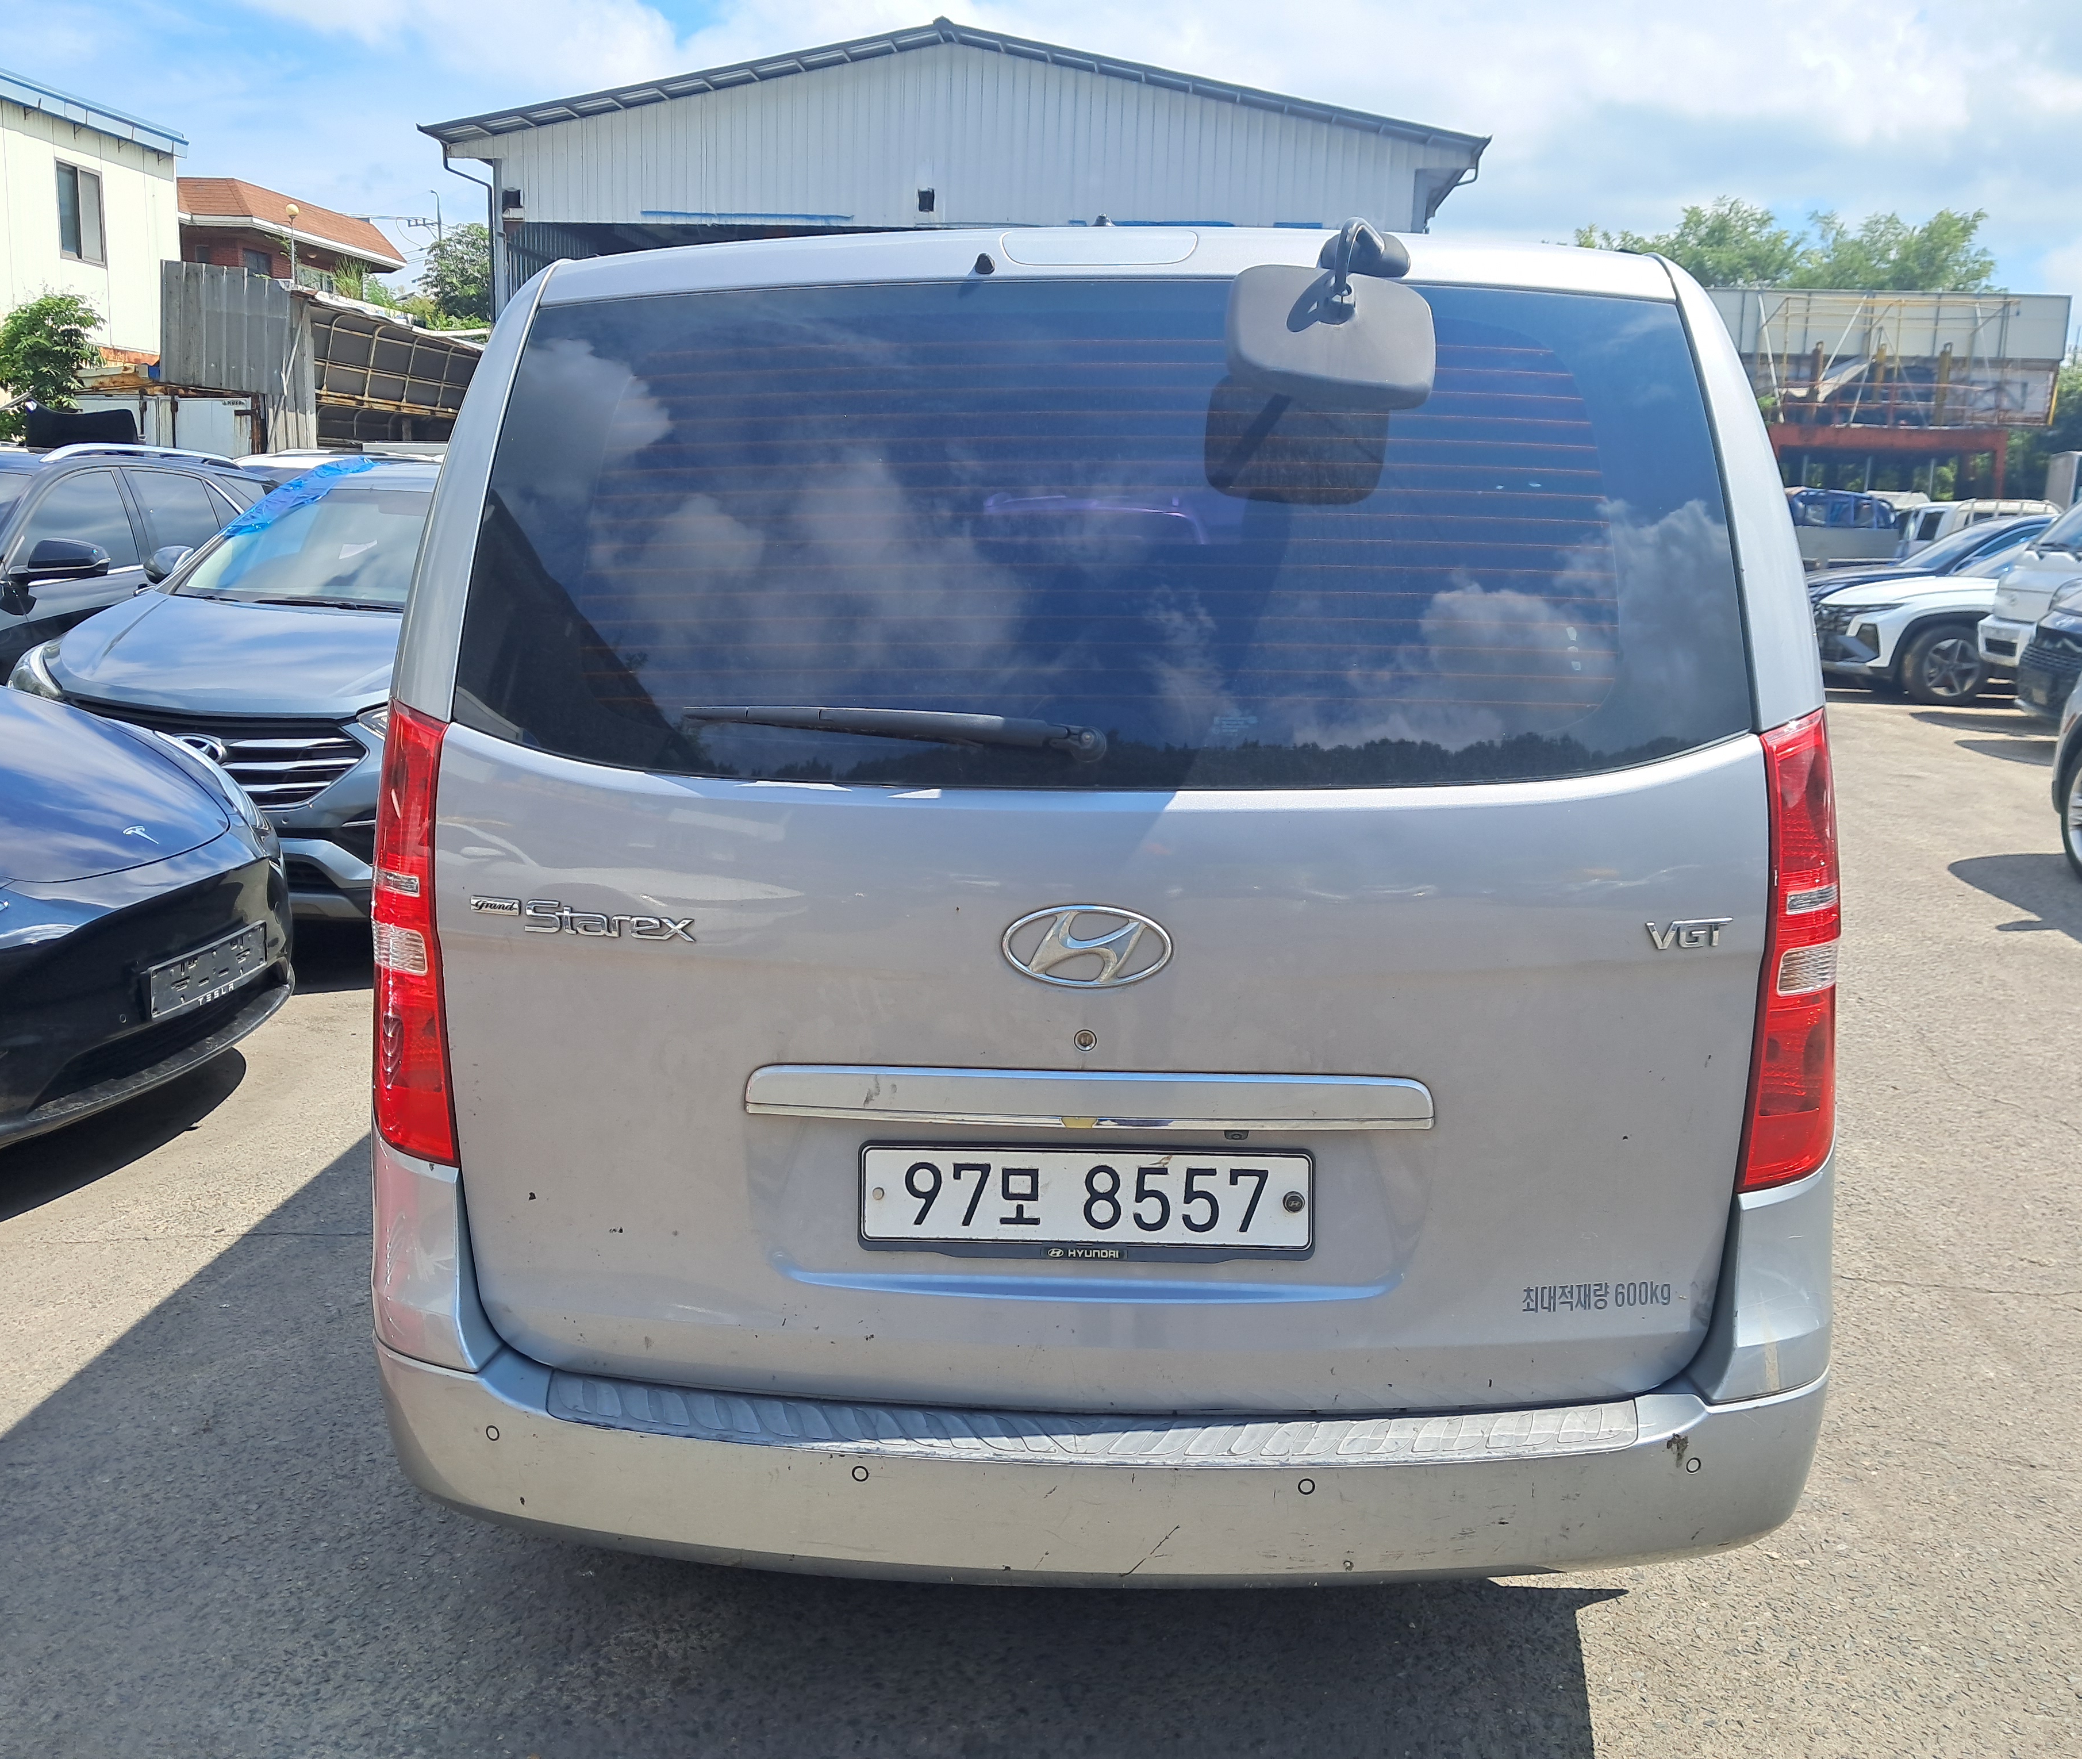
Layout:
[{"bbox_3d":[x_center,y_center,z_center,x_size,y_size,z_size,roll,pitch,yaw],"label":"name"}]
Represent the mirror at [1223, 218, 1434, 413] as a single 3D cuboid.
[{"bbox_3d":[0.308,-0.603,1.968,0.220,0.220,0.210,1,12,3],"label":"mirror"}]

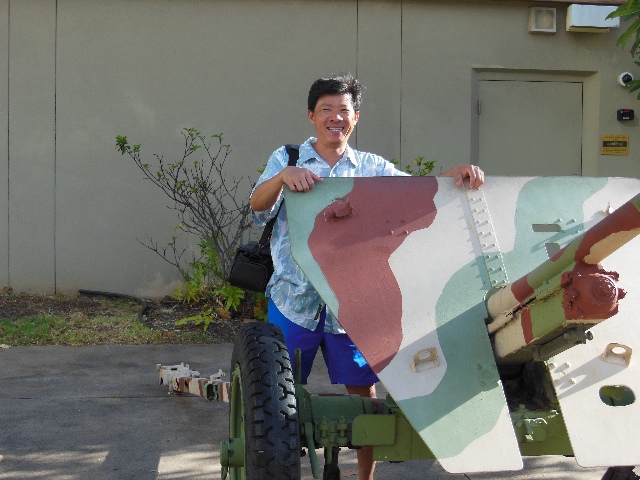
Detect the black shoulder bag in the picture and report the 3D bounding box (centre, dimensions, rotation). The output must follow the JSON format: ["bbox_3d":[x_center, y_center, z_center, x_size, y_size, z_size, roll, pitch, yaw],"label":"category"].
[{"bbox_3d":[-0.195,-0.074,3.830,0.240,0.500,0.240,1,4,11],"label":"black shoulder bag"}]

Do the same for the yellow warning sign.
[{"bbox_3d":[2.554,-0.820,9.620,0.250,0.178,0.010,0,4,-7],"label":"yellow warning sign"}]

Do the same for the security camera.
[{"bbox_3d":[2.639,-1.382,9.550,0.125,0.125,0.110,0,4,-7],"label":"security camera"}]

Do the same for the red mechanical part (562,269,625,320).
[{"bbox_3d":[0.671,0.134,2.720,0.135,0.130,0.125,0,-11,-11],"label":"red mechanical part"}]

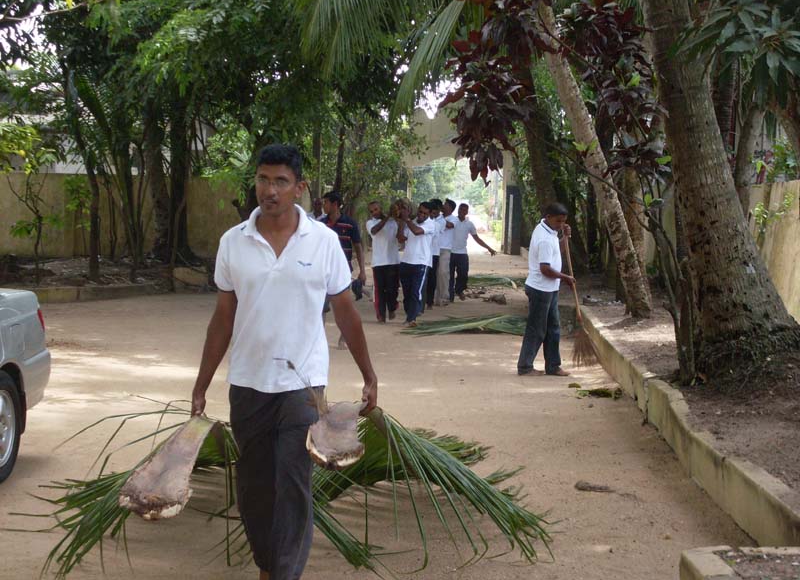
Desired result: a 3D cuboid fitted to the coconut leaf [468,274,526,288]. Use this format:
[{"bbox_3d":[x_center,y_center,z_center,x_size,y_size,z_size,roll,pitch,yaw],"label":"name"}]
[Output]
[{"bbox_3d":[2.131,-0.195,35.500,1.800,0.250,1.400,0,2,0],"label":"coconut leaf"}]

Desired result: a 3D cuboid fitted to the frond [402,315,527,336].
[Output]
[{"bbox_3d":[0.868,0.444,21.100,1.700,0.240,1.300,0,2,-11],"label":"frond"}]

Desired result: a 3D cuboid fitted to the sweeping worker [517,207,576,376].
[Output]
[{"bbox_3d":[1.357,-0.009,15.300,0.540,1.620,0.500,0,2,7],"label":"sweeping worker"}]

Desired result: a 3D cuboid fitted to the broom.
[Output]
[{"bbox_3d":[1.686,0.118,15.500,0.270,1.300,0.200,-12,18,-6],"label":"broom"}]

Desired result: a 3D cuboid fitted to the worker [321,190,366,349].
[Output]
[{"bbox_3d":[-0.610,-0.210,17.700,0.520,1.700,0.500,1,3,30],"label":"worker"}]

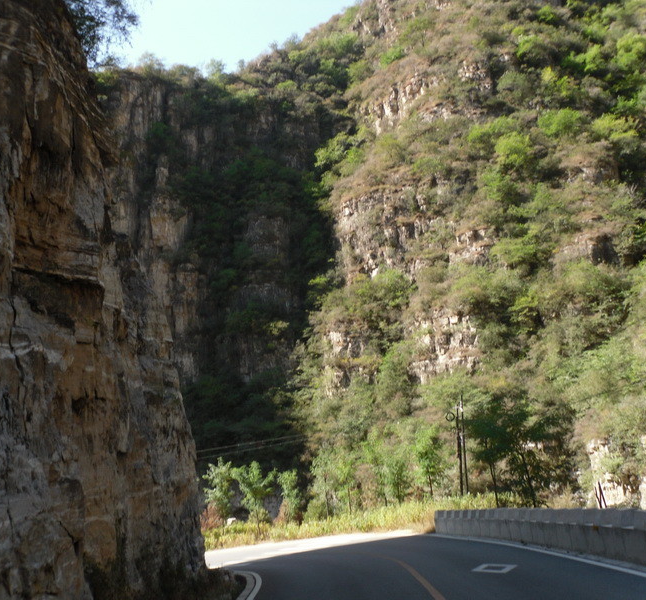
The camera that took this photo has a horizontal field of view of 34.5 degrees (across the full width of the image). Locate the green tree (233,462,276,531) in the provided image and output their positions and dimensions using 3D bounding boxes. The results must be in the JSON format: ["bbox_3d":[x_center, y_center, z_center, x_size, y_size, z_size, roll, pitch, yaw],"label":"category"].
[{"bbox_3d":[-2.927,8.610,45.000,1.947,3.063,1.947,-2,-11,0],"label":"green tree"}]

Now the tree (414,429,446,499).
[{"bbox_3d":[5.814,9.005,57.000,1.754,3.938,1.754,-2,-11,0],"label":"tree"}]

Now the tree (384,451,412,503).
[{"bbox_3d":[4.124,9.739,57.000,1.425,2.834,1.425,-2,-11,0],"label":"tree"}]

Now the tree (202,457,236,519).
[{"bbox_3d":[-4.693,8.745,47.000,1.491,3.194,1.491,-2,-11,0],"label":"tree"}]

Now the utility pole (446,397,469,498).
[{"bbox_3d":[8.036,8.716,62.000,1.371,6.082,0.500,-2,-11,0],"label":"utility pole"}]

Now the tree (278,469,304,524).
[{"bbox_3d":[-1.473,9.138,48.000,1.154,2.610,1.154,-2,-11,0],"label":"tree"}]

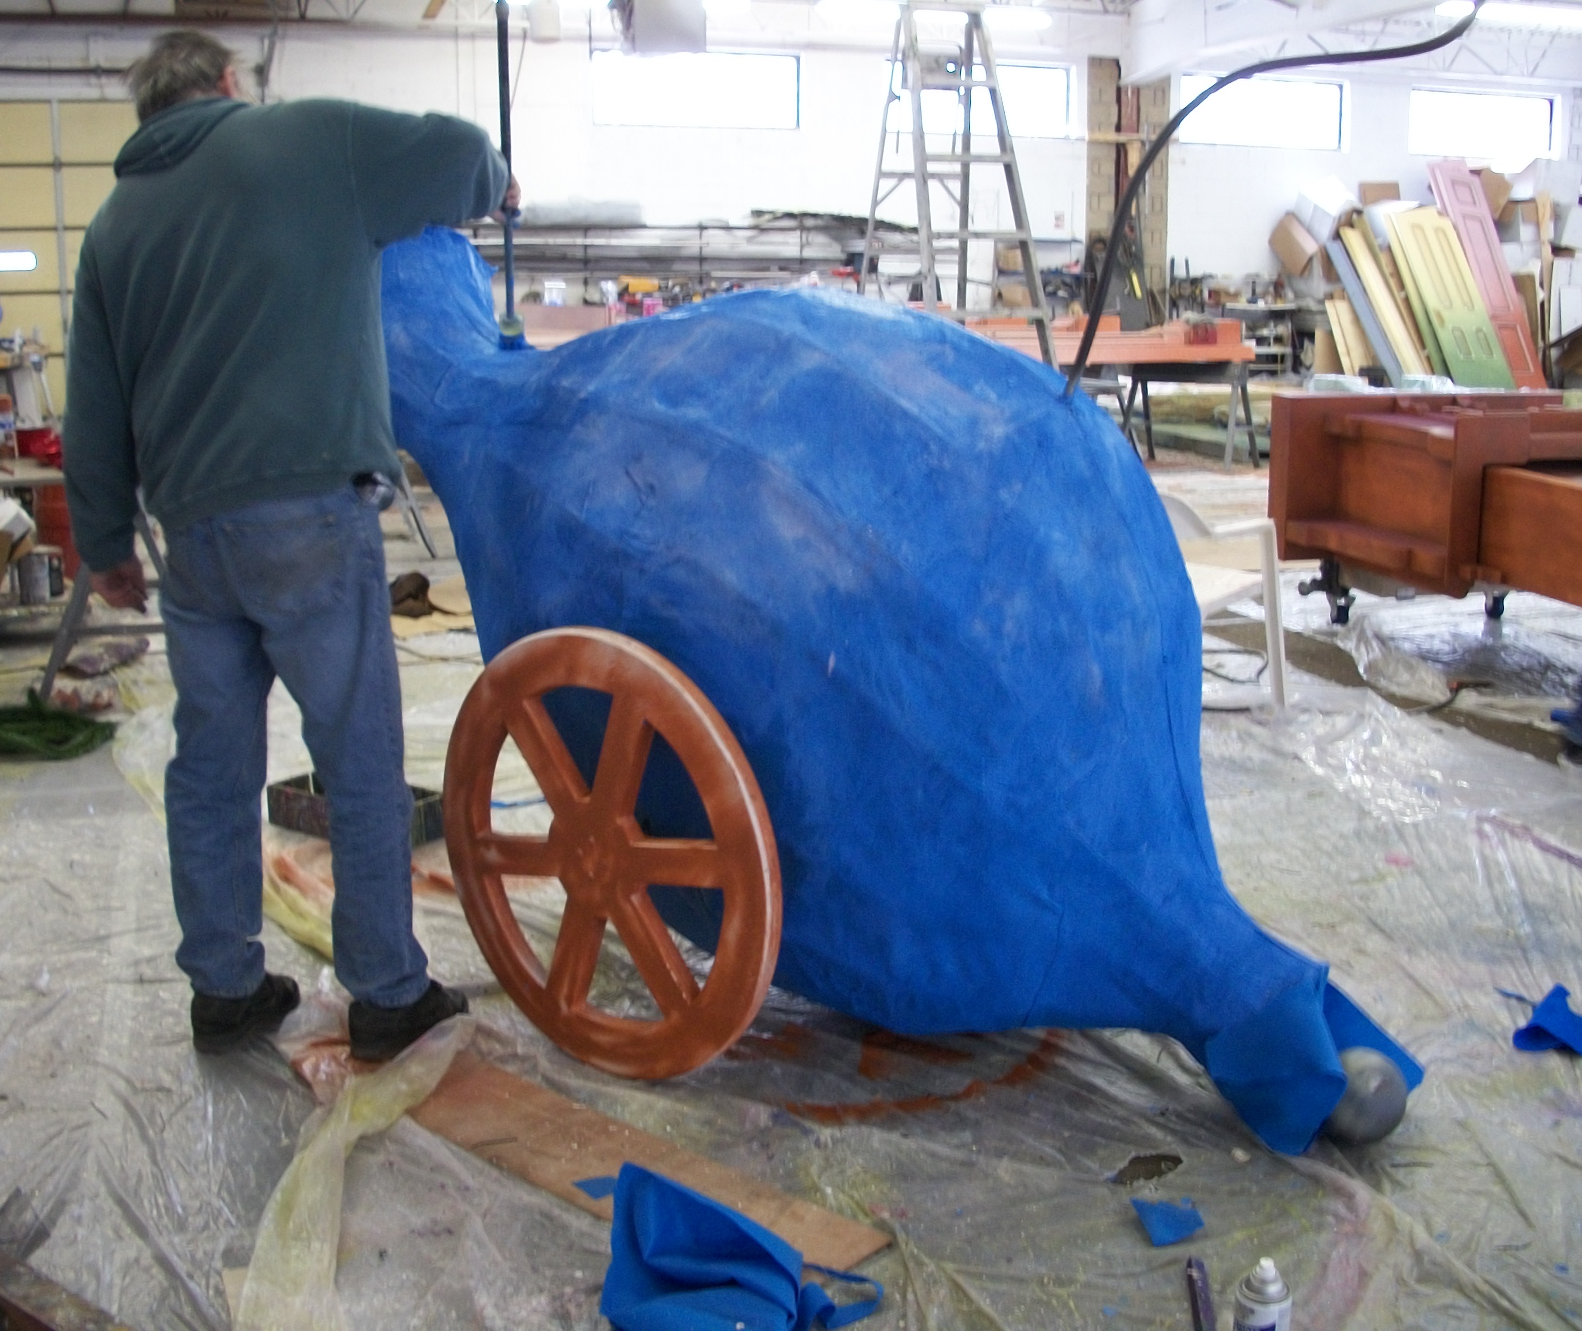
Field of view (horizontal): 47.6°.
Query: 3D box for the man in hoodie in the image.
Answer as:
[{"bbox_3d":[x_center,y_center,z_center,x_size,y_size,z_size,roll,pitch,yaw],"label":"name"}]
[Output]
[{"bbox_3d":[-0.842,-0.212,3.253,0.680,1.770,0.620,4,11,22],"label":"man in hoodie"}]

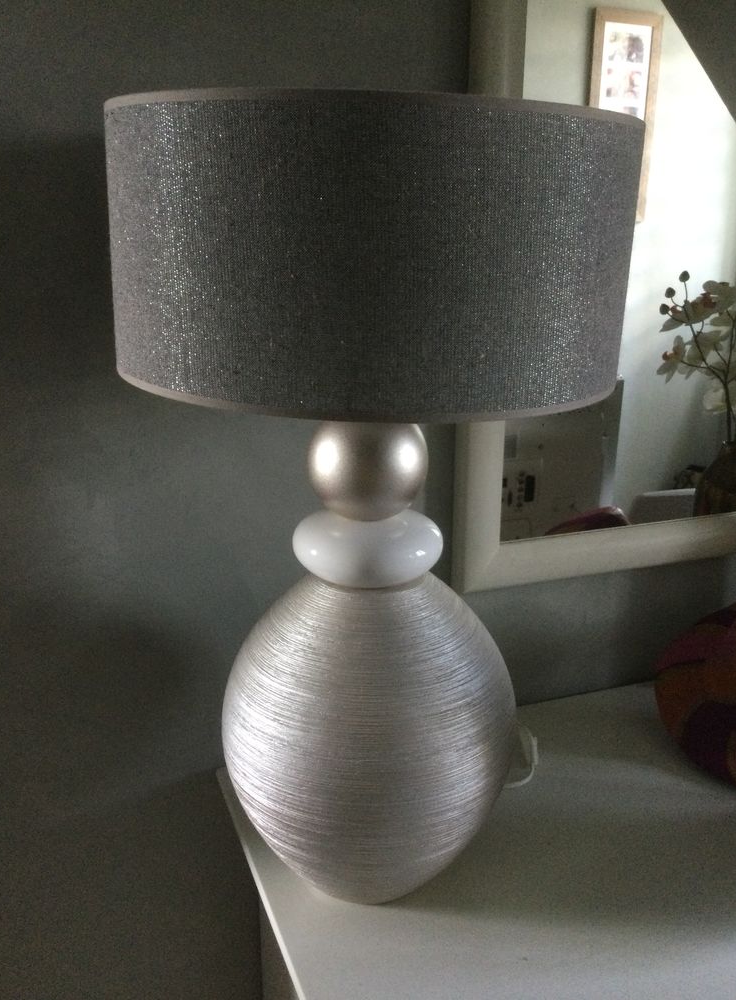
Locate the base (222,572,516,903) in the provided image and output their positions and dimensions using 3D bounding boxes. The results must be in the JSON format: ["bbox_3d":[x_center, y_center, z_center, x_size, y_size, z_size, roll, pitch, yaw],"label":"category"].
[{"bbox_3d":[0.002,0.232,0.976,0.316,0.337,0.316,0,19,0],"label":"base"}]

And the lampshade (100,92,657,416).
[{"bbox_3d":[0.003,-0.232,0.822,0.460,0.216,0.460,2,19,0],"label":"lampshade"}]

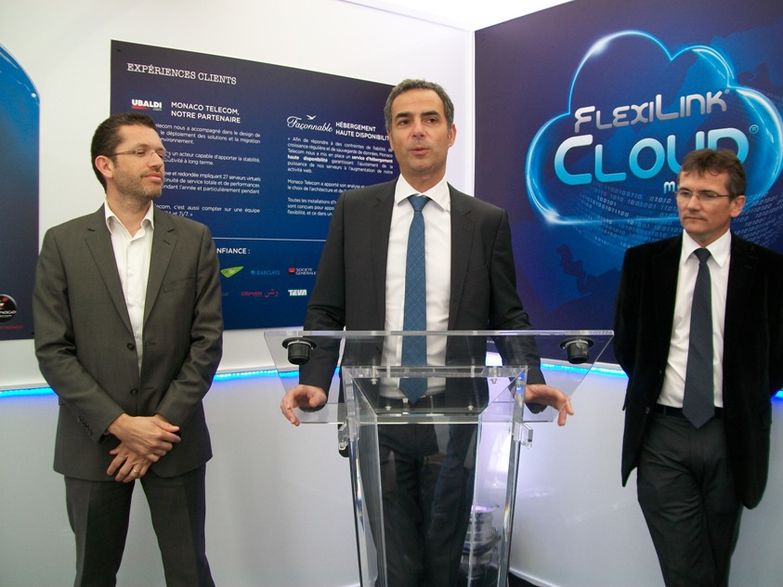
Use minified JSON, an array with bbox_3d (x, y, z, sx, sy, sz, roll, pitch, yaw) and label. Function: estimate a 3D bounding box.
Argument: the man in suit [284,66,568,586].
[{"bbox_3d":[0.078,0.375,1.909,0.660,1.790,0.420,0,3,2],"label":"man in suit"}]

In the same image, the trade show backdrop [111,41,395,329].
[{"bbox_3d":[-0.428,-0.358,2.815,1.210,0.960,0.020,-2,3,-37],"label":"trade show backdrop"}]

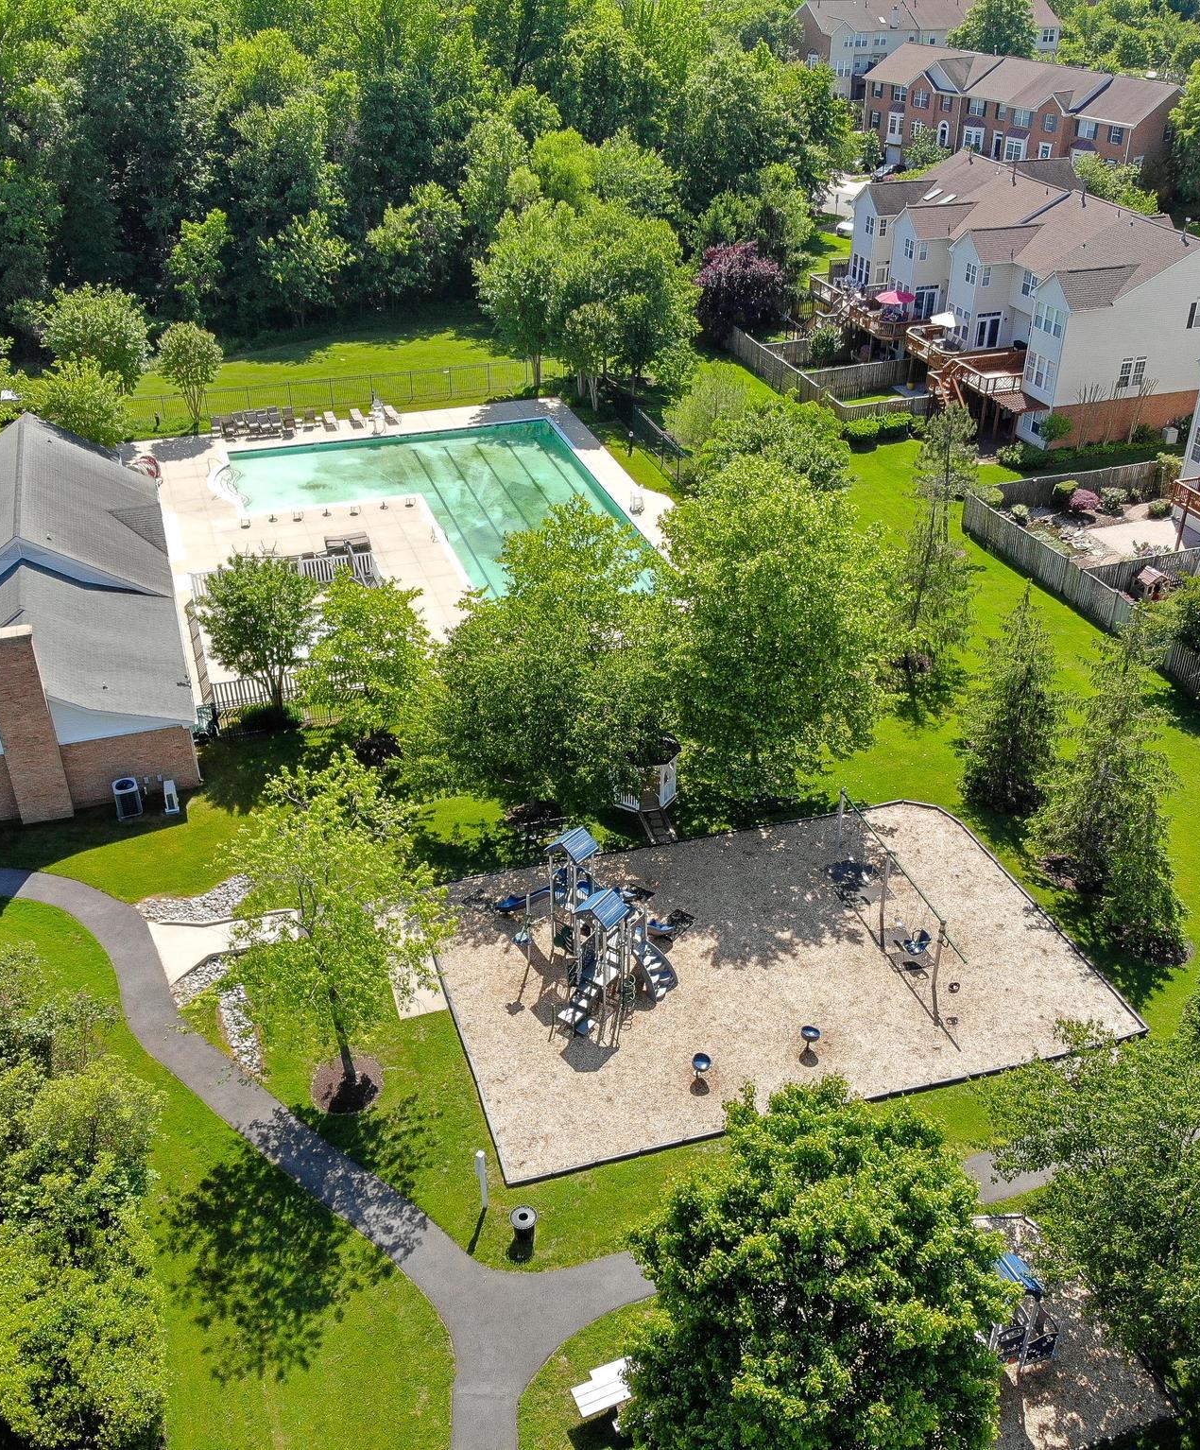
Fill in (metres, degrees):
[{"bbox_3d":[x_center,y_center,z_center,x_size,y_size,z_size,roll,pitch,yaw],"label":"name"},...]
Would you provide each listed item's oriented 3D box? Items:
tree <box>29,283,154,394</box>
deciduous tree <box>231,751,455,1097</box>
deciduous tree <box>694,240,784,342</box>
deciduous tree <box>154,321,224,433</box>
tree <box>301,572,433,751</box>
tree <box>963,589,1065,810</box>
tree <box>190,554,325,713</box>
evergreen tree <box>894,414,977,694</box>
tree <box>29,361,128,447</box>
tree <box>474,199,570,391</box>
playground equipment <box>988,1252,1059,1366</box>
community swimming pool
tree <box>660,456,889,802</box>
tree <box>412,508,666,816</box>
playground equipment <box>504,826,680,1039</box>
[{"bbox_3d":[-32.913,-24.988,87.278,7.558,7.093,7.558,0,32,0],"label":"tree"},{"bbox_3d":[-6.077,5.021,32.629,5.220,9.600,5.220,-1,29,0],"label":"deciduous tree"},{"bbox_3d":[10.212,-31.969,99.140,6.670,7.330,6.670,-1,29,0],"label":"deciduous tree"},{"bbox_3d":[-24.802,-21.029,81.405,4.083,6.650,4.083,0,32,0],"label":"deciduous tree"},{"bbox_3d":[-8.735,-2.178,50.611,4.847,7.331,4.847,0,32,0],"label":"tree"},{"bbox_3d":[14.054,-0.914,44.244,3.380,7.950,3.380,-1,29,0],"label":"tree"},{"bbox_3d":[-13.356,-3.444,53.136,4.821,6.771,4.821,0,32,0],"label":"tree"},{"bbox_3d":[13.176,-6.503,53.309,3.300,12.300,3.300,0,32,0],"label":"evergreen tree"},{"bbox_3d":[-30.187,-18.353,77.955,5.580,5.580,5.580,-1,29,0],"label":"tree"},{"bbox_3d":[-5.027,-27.867,87.472,6.260,12.060,6.260,-1,29,0],"label":"tree"},{"bbox_3d":[9.347,13.258,30.062,2.500,3.000,2.300,-14,34,-21],"label":"playground equipment"},{"bbox_3d":[-9.432,-11.097,70.805,20.700,1.200,26.000,-9,30,-14],"label":"community swimming pool"},{"bbox_3d":[5.591,-2.660,43.316,7.230,12.190,7.230,-1,29,0],"label":"tree"},{"bbox_3d":[-1.981,-1.782,43.264,8.200,10.960,8.200,-1,29,0],"label":"tree"},{"bbox_3d":[-0.104,5.822,40.983,5.000,4.000,5.500,-9,33,-14],"label":"playground equipment"}]

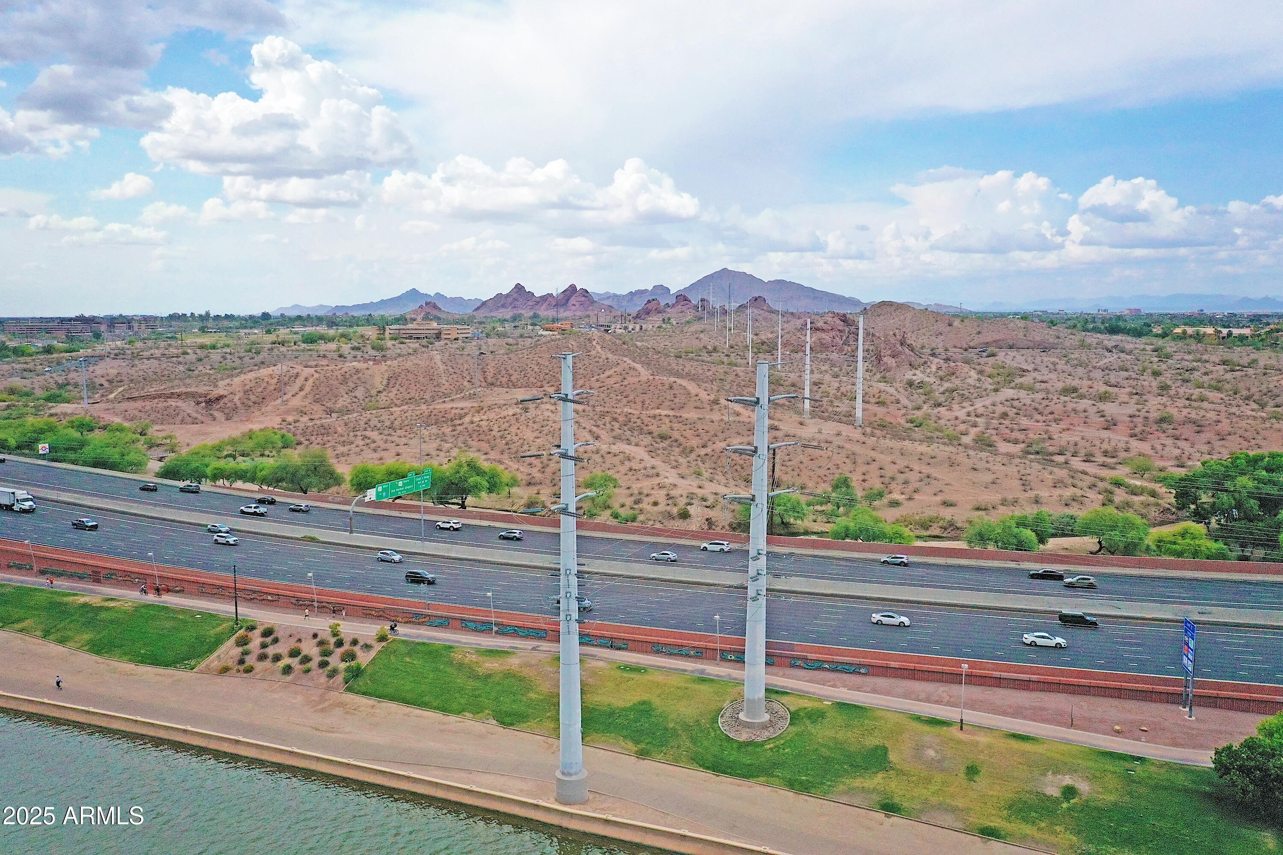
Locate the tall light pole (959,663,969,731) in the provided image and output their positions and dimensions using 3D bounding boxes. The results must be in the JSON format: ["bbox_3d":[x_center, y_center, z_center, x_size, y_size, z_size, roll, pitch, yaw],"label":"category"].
[{"bbox_3d":[32.456,27.202,100.587,0.680,6.950,0.660,0,7,0],"label":"tall light pole"}]

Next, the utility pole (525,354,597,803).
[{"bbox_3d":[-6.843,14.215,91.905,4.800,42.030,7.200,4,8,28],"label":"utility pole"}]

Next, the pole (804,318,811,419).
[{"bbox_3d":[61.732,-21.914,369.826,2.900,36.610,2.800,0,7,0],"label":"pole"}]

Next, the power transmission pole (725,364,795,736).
[{"bbox_3d":[12.232,12.253,103.127,8.400,38.280,3.500,-3,8,-26],"label":"power transmission pole"}]

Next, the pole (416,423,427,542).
[{"bbox_3d":[-37.118,9.482,168.285,1.400,20.460,0.900,0,7,0],"label":"pole"}]

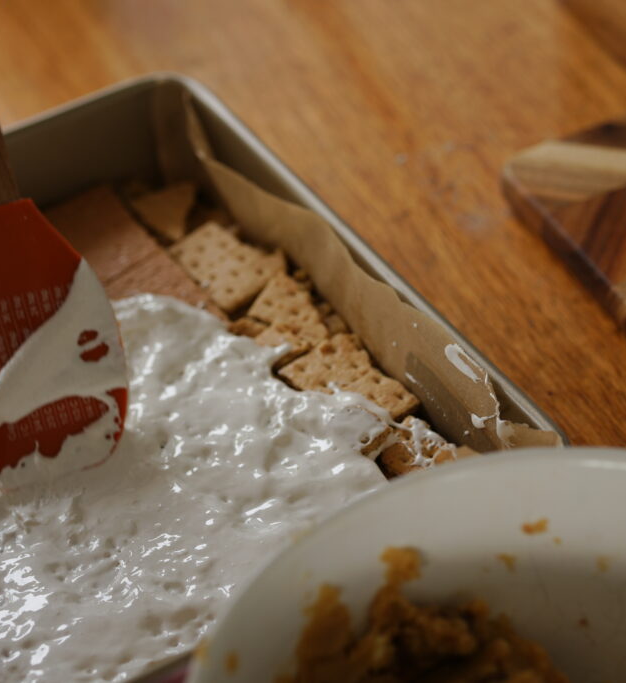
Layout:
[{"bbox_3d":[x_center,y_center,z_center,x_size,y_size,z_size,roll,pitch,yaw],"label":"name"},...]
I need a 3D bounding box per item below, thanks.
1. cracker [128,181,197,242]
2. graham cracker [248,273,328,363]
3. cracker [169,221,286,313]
[{"bbox_3d":[-0.057,-0.054,1.034,0.030,0.006,0.044,-24,42,-22],"label":"cracker"},{"bbox_3d":[-0.013,-0.008,0.964,0.035,0.006,0.047,-26,43,-25],"label":"graham cracker"},{"bbox_3d":[-0.035,-0.030,0.995,0.041,0.006,0.055,-28,44,-26],"label":"cracker"}]

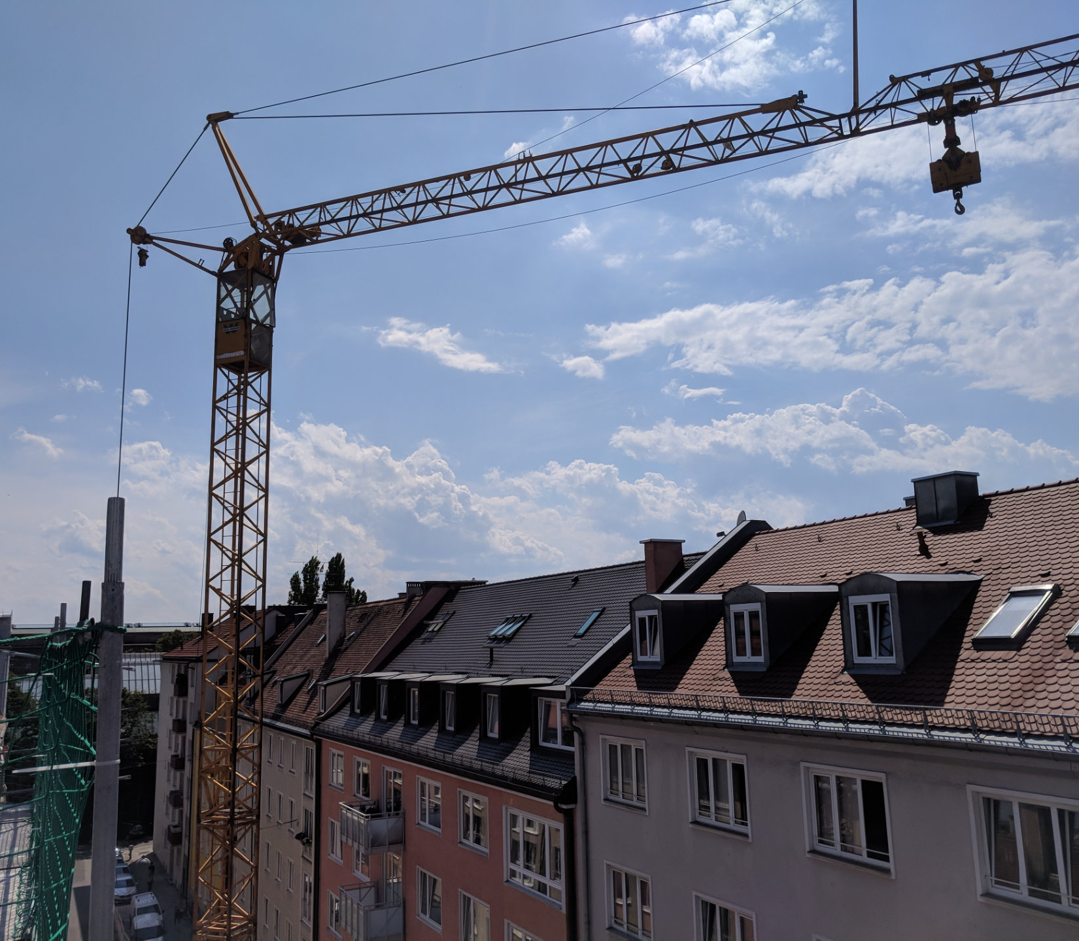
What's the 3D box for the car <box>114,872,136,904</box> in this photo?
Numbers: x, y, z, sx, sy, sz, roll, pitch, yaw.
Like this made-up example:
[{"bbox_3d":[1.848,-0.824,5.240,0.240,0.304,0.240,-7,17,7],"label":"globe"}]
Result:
[{"bbox_3d":[-30.417,30.586,68.805,1.790,1.480,4.300,4,-12,-27],"label":"car"}]

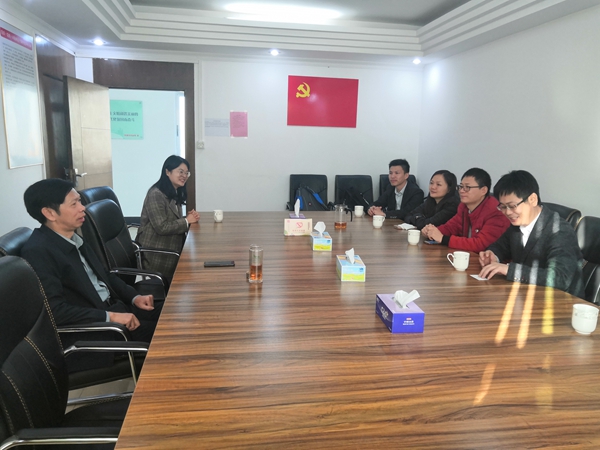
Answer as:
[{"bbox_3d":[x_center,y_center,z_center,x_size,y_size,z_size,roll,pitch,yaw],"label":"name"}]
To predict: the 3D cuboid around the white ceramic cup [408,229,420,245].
[{"bbox_3d":[0.774,0.087,3.176,0.086,0.092,0.100,4,11,14],"label":"white ceramic cup"}]

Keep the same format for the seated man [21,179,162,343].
[{"bbox_3d":[-0.824,0.420,2.093,0.780,1.220,0.550,0,11,-6],"label":"seated man"}]

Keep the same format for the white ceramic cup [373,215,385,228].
[{"bbox_3d":[0.617,-0.025,3.642,0.096,0.094,0.076,0,11,-9],"label":"white ceramic cup"}]

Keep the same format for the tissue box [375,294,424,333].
[{"bbox_3d":[0.375,0.333,1.770,0.116,0.076,0.197,0,11,-8],"label":"tissue box"}]

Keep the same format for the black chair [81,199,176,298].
[{"bbox_3d":[-0.957,0.364,2.907,0.630,1.020,0.570,3,11,6],"label":"black chair"}]

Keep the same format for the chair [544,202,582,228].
[{"bbox_3d":[1.339,0.388,3.058,0.620,1.040,0.570,0,11,-9],"label":"chair"}]

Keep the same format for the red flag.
[{"bbox_3d":[0.290,-1.522,5.822,0.884,0.594,0.020,0,10,-10],"label":"red flag"}]

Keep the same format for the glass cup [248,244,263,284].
[{"bbox_3d":[-0.205,0.188,2.209,0.066,0.165,0.066,2,11,0],"label":"glass cup"}]

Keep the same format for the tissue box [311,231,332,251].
[{"bbox_3d":[0.136,0.107,3.017,0.115,0.077,0.210,1,10,-4],"label":"tissue box"}]

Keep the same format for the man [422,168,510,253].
[{"bbox_3d":[1.197,0.235,3.305,0.740,1.240,0.580,-4,12,-25],"label":"man"}]

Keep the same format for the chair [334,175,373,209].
[{"bbox_3d":[0.707,-0.072,5.699,0.580,1.000,0.620,0,10,-10],"label":"chair"}]

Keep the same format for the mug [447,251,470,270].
[{"bbox_3d":[0.865,0.200,2.560,0.119,0.094,0.086,5,11,19],"label":"mug"}]

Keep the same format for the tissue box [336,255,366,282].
[{"bbox_3d":[0.262,0.222,2.401,0.115,0.077,0.212,1,10,-2],"label":"tissue box"}]

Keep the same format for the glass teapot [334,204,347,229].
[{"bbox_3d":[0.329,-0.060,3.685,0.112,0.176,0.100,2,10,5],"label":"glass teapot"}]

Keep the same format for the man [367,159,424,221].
[{"bbox_3d":[0.971,0.013,4.442,0.740,1.240,0.560,-7,14,-39],"label":"man"}]

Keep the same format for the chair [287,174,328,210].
[{"bbox_3d":[0.138,-0.070,5.456,0.550,0.980,0.600,0,11,-9],"label":"chair"}]

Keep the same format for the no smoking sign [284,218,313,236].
[{"bbox_3d":[-0.017,0.011,3.406,0.197,0.119,0.100,0,10,-10],"label":"no smoking sign"}]

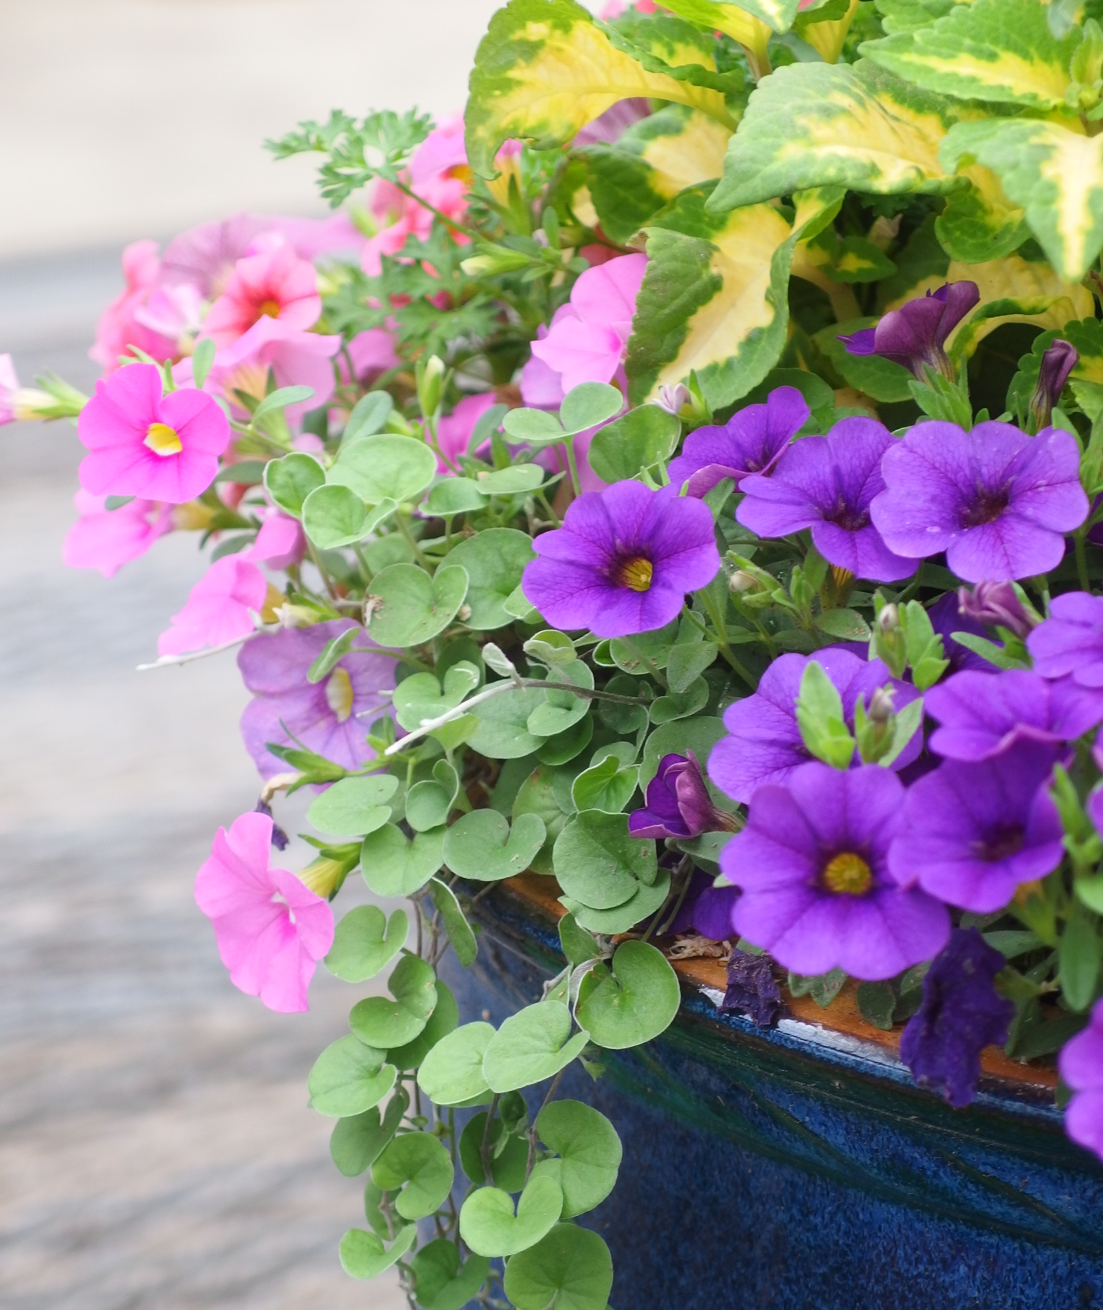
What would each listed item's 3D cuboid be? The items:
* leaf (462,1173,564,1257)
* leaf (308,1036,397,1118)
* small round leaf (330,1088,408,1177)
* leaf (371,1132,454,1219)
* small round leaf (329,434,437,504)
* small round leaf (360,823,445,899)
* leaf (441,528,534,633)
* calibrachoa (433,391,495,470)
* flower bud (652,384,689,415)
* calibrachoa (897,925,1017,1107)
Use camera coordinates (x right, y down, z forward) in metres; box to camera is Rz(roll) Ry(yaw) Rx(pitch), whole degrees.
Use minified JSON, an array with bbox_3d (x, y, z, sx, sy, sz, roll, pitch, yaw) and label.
[{"bbox_3d":[-0.007,0.096,0.815,0.018,0.005,0.017,10,58,13],"label":"leaf"},{"bbox_3d":[-0.033,0.070,0.790,0.015,0.015,0.004,17,-19,32],"label":"leaf"},{"bbox_3d":[-0.033,0.085,0.850,0.017,0.018,0.006,22,-8,37],"label":"small round leaf"},{"bbox_3d":[-0.023,0.086,0.785,0.015,0.015,0.004,6,-17,8],"label":"leaf"},{"bbox_3d":[-0.033,-0.036,0.920,0.021,0.005,0.018,7,50,6],"label":"small round leaf"},{"bbox_3d":[-0.025,0.034,0.795,0.015,0.004,0.015,9,62,15],"label":"small round leaf"},{"bbox_3d":[-0.011,-0.014,0.845,0.018,0.018,0.005,-34,-10,-17],"label":"leaf"},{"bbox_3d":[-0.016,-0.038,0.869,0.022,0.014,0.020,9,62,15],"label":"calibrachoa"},{"bbox_3d":[0.021,-0.044,0.825,0.006,0.005,0.005,22,0,-24],"label":"flower bud"},{"bbox_3d":[0.070,0.063,0.825,0.018,0.031,0.015,10,6,17],"label":"calibrachoa"}]

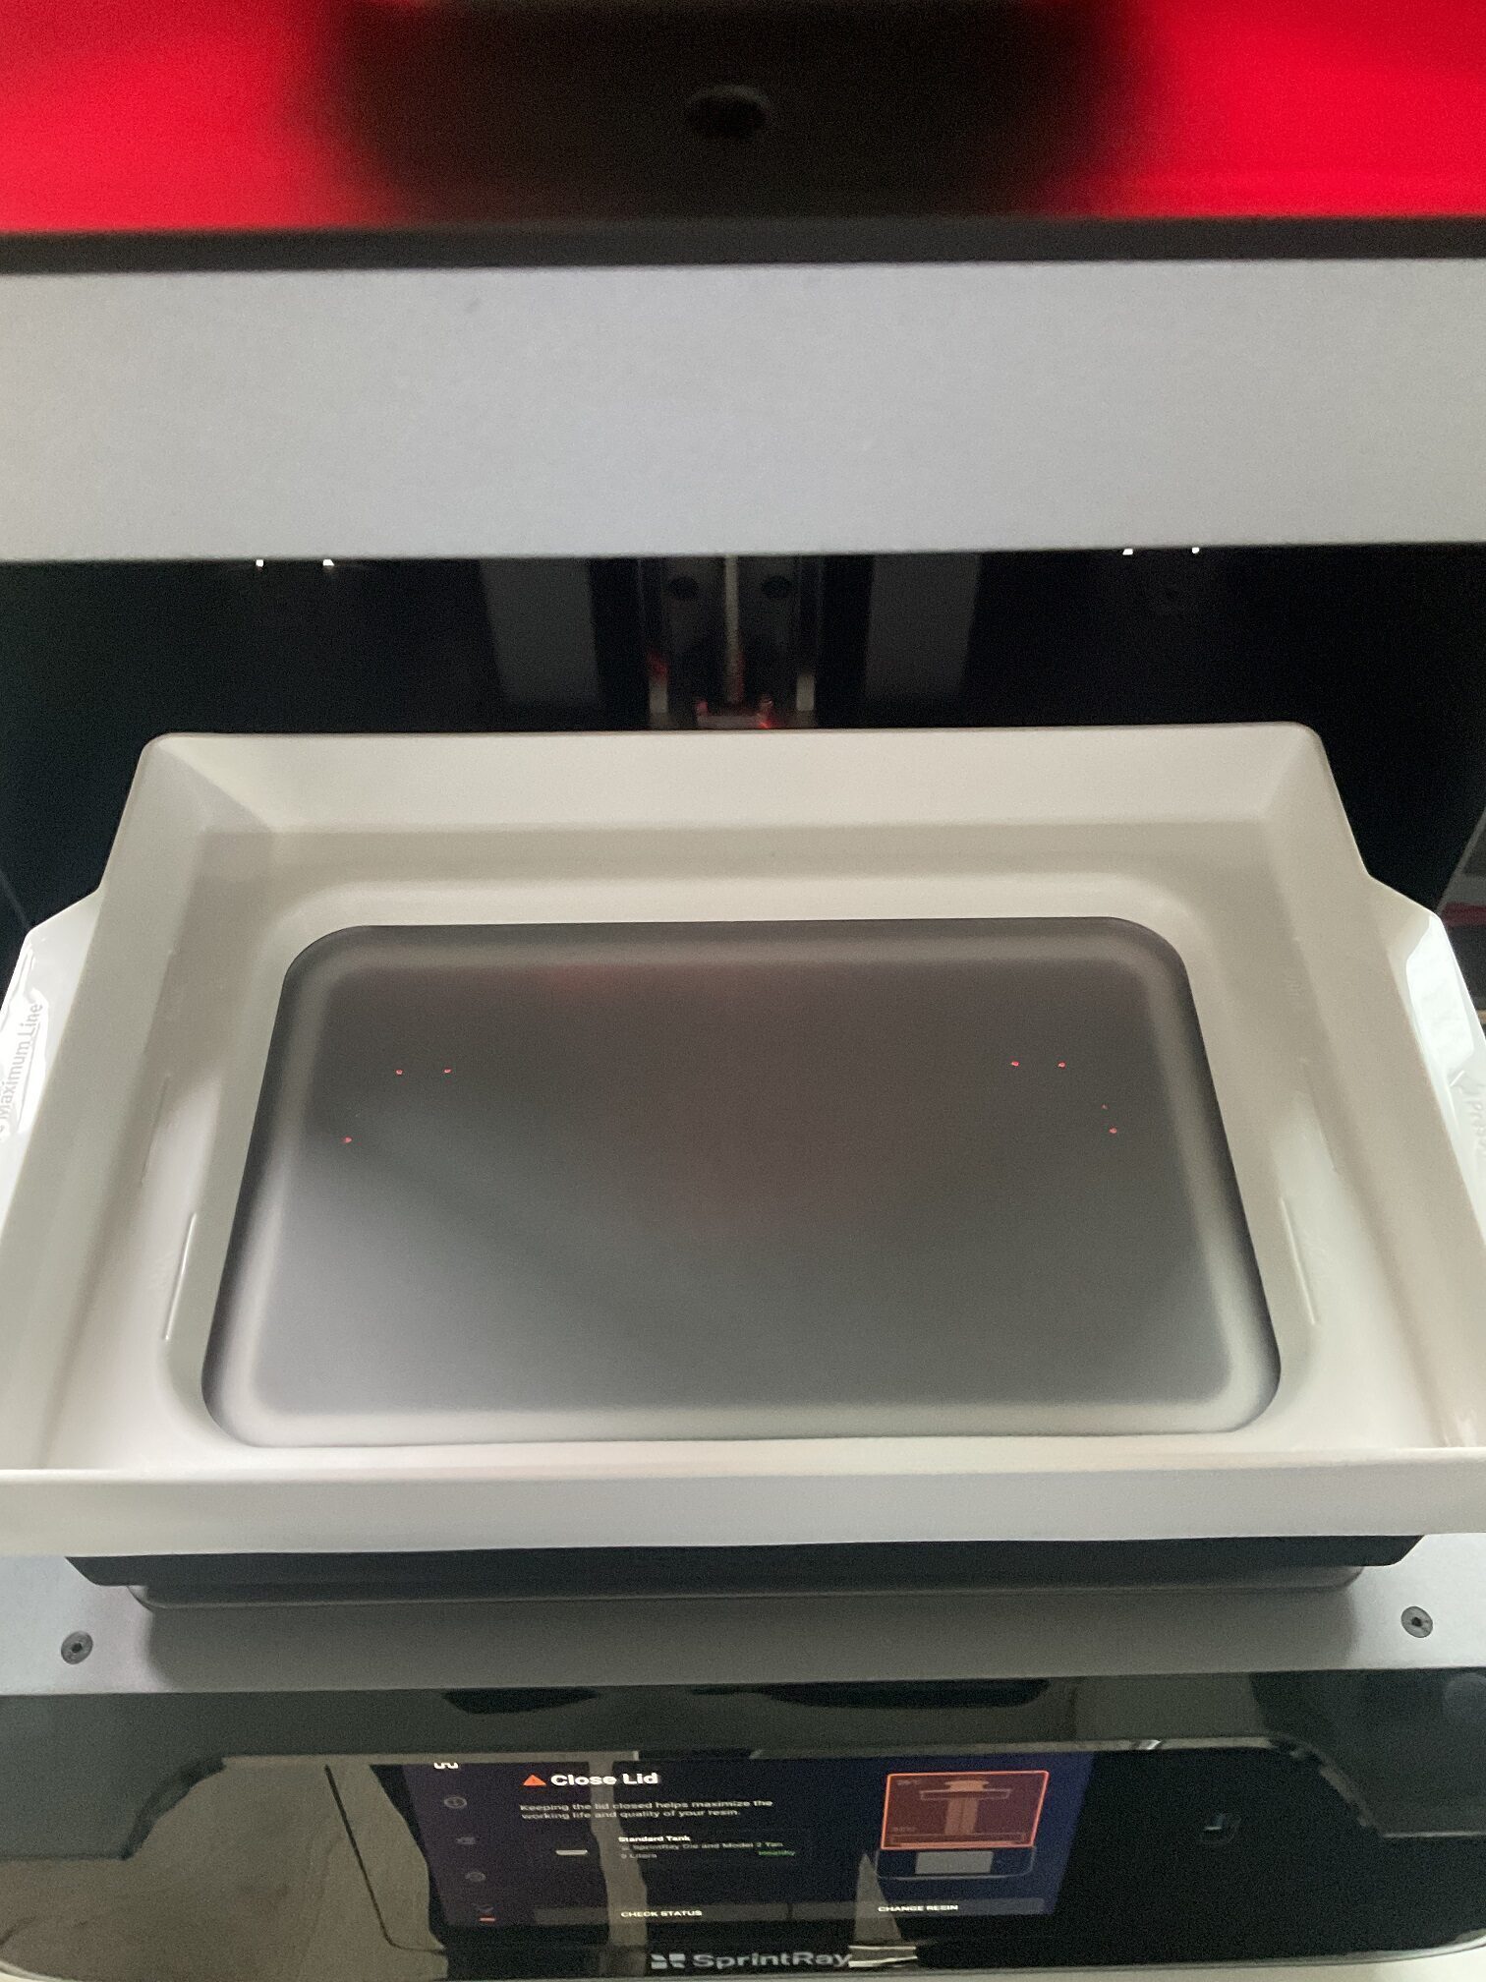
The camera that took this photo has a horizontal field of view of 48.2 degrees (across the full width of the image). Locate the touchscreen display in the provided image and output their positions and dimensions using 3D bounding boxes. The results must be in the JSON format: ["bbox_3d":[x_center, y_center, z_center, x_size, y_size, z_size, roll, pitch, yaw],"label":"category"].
[{"bbox_3d":[0.002,0.201,0.404,0.157,0.089,0.010,-1,38,0],"label":"touchscreen display"}]

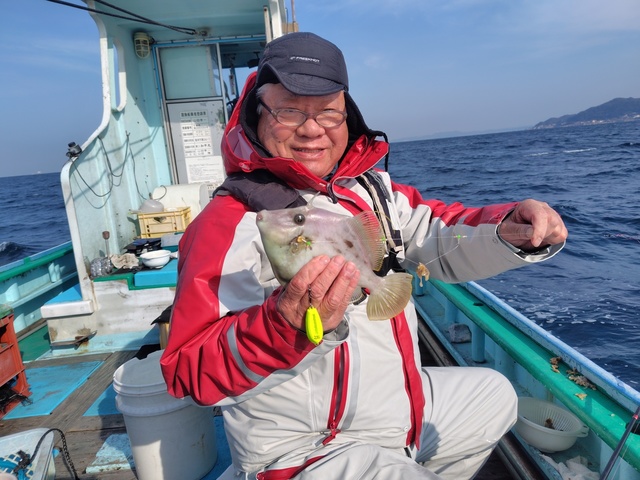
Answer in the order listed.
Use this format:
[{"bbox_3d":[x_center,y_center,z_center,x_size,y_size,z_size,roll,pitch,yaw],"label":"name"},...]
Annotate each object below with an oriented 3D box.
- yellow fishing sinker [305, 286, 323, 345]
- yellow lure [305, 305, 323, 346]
[{"bbox_3d":[-0.009,0.102,0.570,0.021,0.079,0.015,-9,12,-11],"label":"yellow fishing sinker"},{"bbox_3d":[-0.007,0.115,0.570,0.021,0.053,0.015,-9,12,-11],"label":"yellow lure"}]

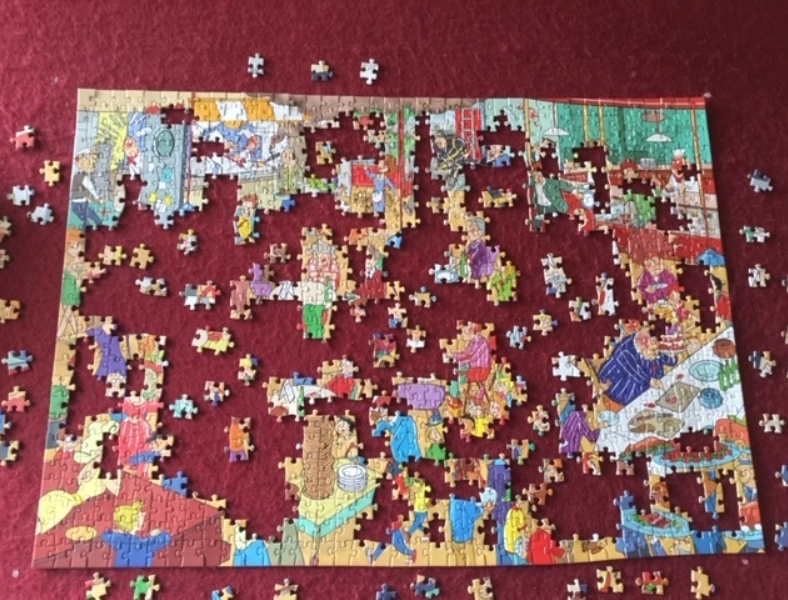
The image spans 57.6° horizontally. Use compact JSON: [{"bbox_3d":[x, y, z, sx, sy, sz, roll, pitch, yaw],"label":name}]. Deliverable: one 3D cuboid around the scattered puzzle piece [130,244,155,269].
[{"bbox_3d":[-0.254,-0.044,0.726,0.022,0.002,0.026,10,76,-1],"label":"scattered puzzle piece"}]

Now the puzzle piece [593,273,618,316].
[{"bbox_3d":[0.218,-0.006,0.741,0.028,0.002,0.046,3,77,-2],"label":"puzzle piece"}]

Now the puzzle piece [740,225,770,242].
[{"bbox_3d":[0.384,-0.070,0.764,0.033,0.002,0.018,3,77,-2],"label":"puzzle piece"}]

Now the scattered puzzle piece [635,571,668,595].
[{"bbox_3d":[0.241,0.265,0.672,0.032,0.002,0.020,1,76,-3],"label":"scattered puzzle piece"}]

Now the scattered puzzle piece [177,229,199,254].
[{"bbox_3d":[-0.209,-0.059,0.728,0.019,0.002,0.027,8,76,-1],"label":"scattered puzzle piece"}]

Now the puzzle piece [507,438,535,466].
[{"bbox_3d":[0.123,0.148,0.697,0.028,0.002,0.024,2,76,-2],"label":"puzzle piece"}]

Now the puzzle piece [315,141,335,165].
[{"bbox_3d":[-0.072,-0.156,0.758,0.021,0.003,0.026,-4,77,-4],"label":"puzzle piece"}]

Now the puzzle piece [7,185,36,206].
[{"bbox_3d":[-0.380,-0.106,0.730,0.027,0.003,0.022,-6,77,-4],"label":"puzzle piece"}]

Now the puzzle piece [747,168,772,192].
[{"bbox_3d":[0.395,-0.127,0.776,0.029,0.003,0.024,25,76,3],"label":"puzzle piece"}]

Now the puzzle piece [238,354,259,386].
[{"bbox_3d":[-0.143,0.068,0.700,0.017,0.003,0.031,5,76,-2],"label":"puzzle piece"}]

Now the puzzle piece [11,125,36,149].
[{"bbox_3d":[-0.386,-0.169,0.745,0.024,0.003,0.024,-11,77,-5],"label":"puzzle piece"}]

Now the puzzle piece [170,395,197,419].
[{"bbox_3d":[-0.203,0.103,0.692,0.027,0.002,0.023,5,76,-2],"label":"puzzle piece"}]

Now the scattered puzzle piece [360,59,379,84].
[{"bbox_3d":[-0.027,-0.251,0.787,0.018,0.002,0.032,7,76,-1],"label":"scattered puzzle piece"}]

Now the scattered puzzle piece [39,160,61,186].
[{"bbox_3d":[-0.356,-0.131,0.741,0.020,0.002,0.028,-2,76,-3],"label":"scattered puzzle piece"}]

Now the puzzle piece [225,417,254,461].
[{"bbox_3d":[-0.148,0.133,0.684,0.028,0.003,0.042,-1,77,-3],"label":"puzzle piece"}]

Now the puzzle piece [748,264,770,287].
[{"bbox_3d":[0.383,-0.025,0.754,0.024,0.002,0.026,5,77,-2],"label":"puzzle piece"}]

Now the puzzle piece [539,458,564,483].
[{"bbox_3d":[0.152,0.166,0.695,0.024,0.002,0.022,0,76,-3],"label":"puzzle piece"}]

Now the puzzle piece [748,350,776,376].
[{"bbox_3d":[0.376,0.066,0.732,0.028,0.002,0.027,4,77,-2],"label":"puzzle piece"}]

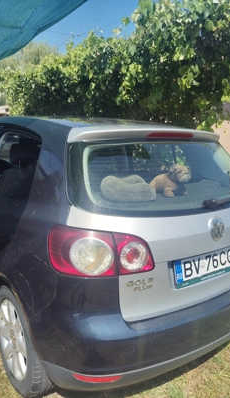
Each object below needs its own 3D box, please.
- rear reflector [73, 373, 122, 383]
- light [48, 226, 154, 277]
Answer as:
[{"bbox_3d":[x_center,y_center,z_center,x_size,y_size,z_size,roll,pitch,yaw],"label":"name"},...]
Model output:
[{"bbox_3d":[-0.078,0.802,1.448,0.220,0.040,0.029,1,12,-3],"label":"rear reflector"},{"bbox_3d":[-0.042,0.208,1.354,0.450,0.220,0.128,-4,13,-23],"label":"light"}]

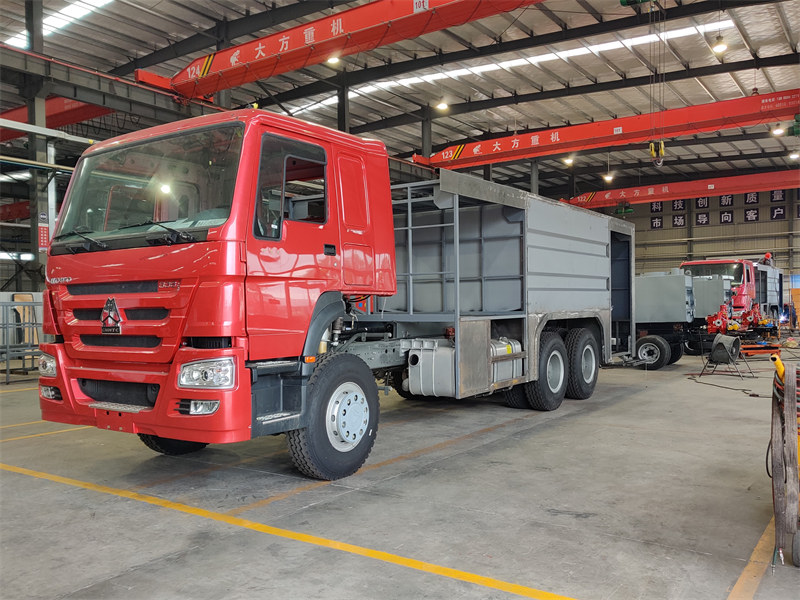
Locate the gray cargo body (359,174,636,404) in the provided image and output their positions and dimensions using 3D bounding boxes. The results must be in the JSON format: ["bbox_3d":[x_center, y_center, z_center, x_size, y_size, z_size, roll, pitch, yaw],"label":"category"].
[{"bbox_3d":[1.503,-0.156,10.247,2.554,2.544,6.922,-1,-1,36],"label":"gray cargo body"}]

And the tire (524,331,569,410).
[{"bbox_3d":[2.152,1.048,9.208,0.319,1.131,1.131,-1,-1,36],"label":"tire"}]

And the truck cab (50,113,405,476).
[{"bbox_3d":[-1.680,0.052,5.927,2.554,3.121,2.245,-1,-1,36],"label":"truck cab"}]

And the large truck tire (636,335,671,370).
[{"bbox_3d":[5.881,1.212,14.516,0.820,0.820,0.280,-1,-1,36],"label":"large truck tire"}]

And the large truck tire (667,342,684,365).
[{"bbox_3d":[6.790,1.230,15.716,0.800,0.800,0.280,-1,-1,36],"label":"large truck tire"}]

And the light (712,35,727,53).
[{"bbox_3d":[10.622,-8.482,20.700,0.450,0.480,0.450,-1,-1,36],"label":"light"}]

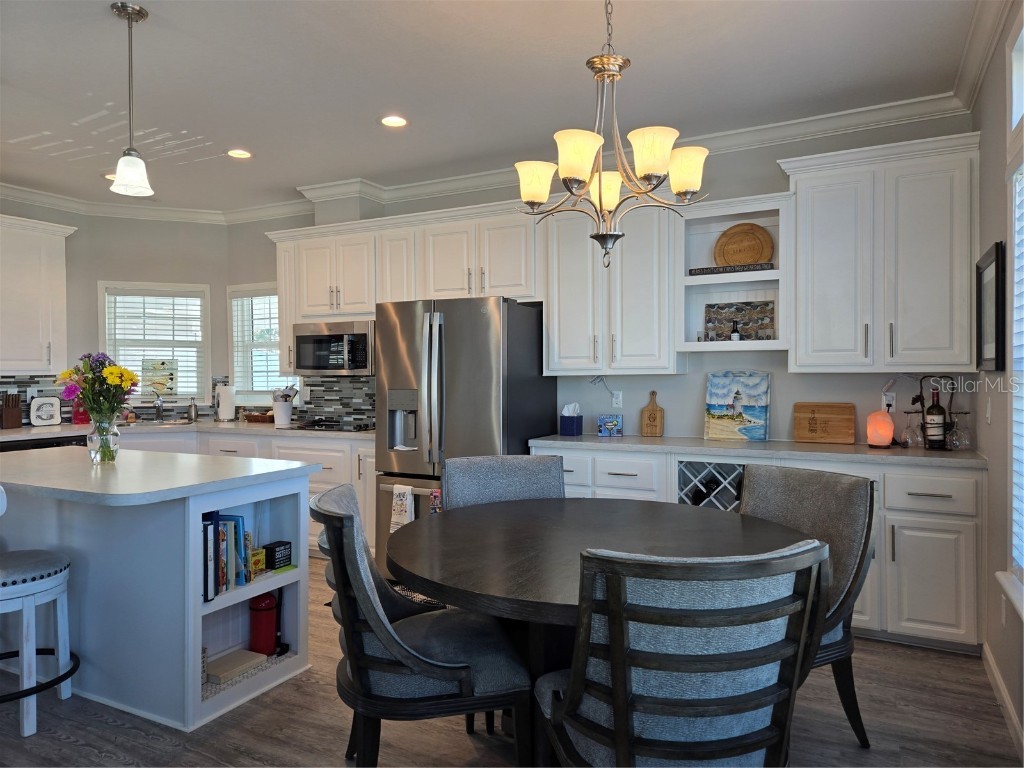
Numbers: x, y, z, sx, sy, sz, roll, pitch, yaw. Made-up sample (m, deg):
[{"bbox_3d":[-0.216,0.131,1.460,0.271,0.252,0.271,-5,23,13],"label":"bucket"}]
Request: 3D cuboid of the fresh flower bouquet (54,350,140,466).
[{"bbox_3d":[-2.002,0.117,3.298,0.384,0.535,0.364,-1,1,-30],"label":"fresh flower bouquet"}]

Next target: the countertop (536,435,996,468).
[{"bbox_3d":[1.252,0.359,3.837,2.303,0.040,0.585,0,0,28],"label":"countertop"}]

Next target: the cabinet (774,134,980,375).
[{"bbox_3d":[1.884,-0.613,3.519,0.864,1.107,0.353,0,1,29],"label":"cabinet"}]

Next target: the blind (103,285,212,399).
[{"bbox_3d":[-3.051,-0.338,5.816,0.778,0.954,0.061,-1,1,-21],"label":"blind"}]

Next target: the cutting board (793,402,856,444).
[{"bbox_3d":[1.764,0.221,3.840,0.317,0.231,0.025,0,-7,28],"label":"cutting board"}]

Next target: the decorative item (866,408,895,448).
[{"bbox_3d":[1.942,0.242,3.584,0.118,0.195,0.110,0,0,28],"label":"decorative item"}]

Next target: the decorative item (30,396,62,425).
[{"bbox_3d":[-3.616,0.216,5.288,0.040,0.222,0.217,0,2,37],"label":"decorative item"}]

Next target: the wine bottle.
[{"bbox_3d":[2.162,0.184,3.466,0.079,0.311,0.079,0,0,28],"label":"wine bottle"}]

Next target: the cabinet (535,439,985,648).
[{"bbox_3d":[1.258,0.802,3.842,2.290,0.902,0.575,0,0,28],"label":"cabinet"}]

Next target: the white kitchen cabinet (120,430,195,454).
[{"bbox_3d":[-2.844,0.816,5.643,0.606,0.883,0.606,-1,1,-16],"label":"white kitchen cabinet"}]

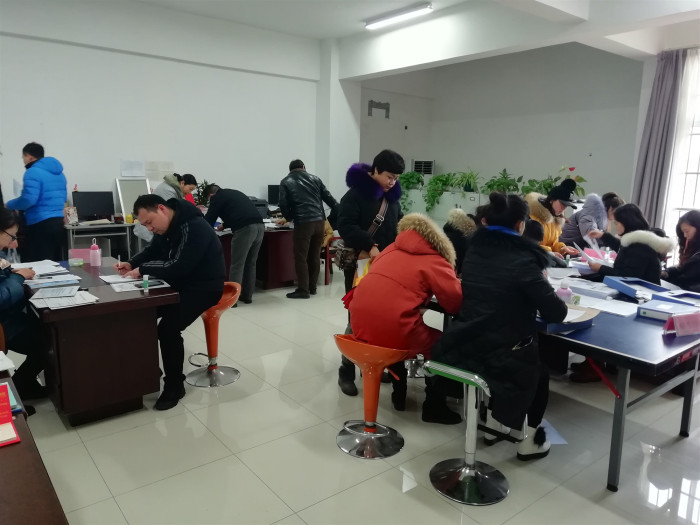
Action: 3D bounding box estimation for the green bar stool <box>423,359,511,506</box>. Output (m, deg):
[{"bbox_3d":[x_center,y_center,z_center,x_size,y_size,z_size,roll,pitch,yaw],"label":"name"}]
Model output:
[{"bbox_3d":[0.617,0.763,2.516,0.470,0.640,0.420,-8,14,-38],"label":"green bar stool"}]

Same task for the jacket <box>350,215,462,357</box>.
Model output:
[{"bbox_3d":[0.338,0.113,3.051,0.670,0.800,0.540,-8,14,-39],"label":"jacket"}]

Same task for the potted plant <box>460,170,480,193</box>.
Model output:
[{"bbox_3d":[2.034,-1.379,8.949,0.380,0.400,0.380,-8,14,-38],"label":"potted plant"}]

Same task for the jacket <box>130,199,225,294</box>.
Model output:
[{"bbox_3d":[-1.160,-0.109,3.601,0.580,0.640,0.550,-6,12,-31],"label":"jacket"}]

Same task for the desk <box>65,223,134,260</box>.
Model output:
[{"bbox_3d":[-3.179,-0.127,6.663,0.840,0.750,0.520,-8,14,-38],"label":"desk"}]

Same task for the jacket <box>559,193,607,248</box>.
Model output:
[{"bbox_3d":[2.202,-0.382,5.054,0.500,0.600,0.470,3,11,10],"label":"jacket"}]

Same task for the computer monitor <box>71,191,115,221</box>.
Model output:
[{"bbox_3d":[-3.111,-0.668,6.312,0.470,0.400,0.180,-7,14,-38],"label":"computer monitor"}]

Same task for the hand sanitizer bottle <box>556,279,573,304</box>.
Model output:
[{"bbox_3d":[1.220,0.157,2.997,0.075,0.150,0.085,-8,14,-38],"label":"hand sanitizer bottle"}]

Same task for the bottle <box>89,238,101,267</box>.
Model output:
[{"bbox_3d":[-1.848,-0.079,3.812,0.080,0.205,0.078,-4,12,-26],"label":"bottle"}]

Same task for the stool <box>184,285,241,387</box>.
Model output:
[{"bbox_3d":[-0.979,0.495,3.739,0.400,0.670,0.400,-8,14,-38],"label":"stool"}]

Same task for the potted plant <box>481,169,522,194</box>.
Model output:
[{"bbox_3d":[2.434,-1.293,8.448,0.550,0.440,0.620,-8,14,-38],"label":"potted plant"}]

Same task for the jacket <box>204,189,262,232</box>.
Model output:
[{"bbox_3d":[-1.262,-0.557,5.737,0.650,0.520,0.520,10,14,41],"label":"jacket"}]

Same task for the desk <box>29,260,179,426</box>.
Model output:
[{"bbox_3d":[-1.740,0.479,3.527,0.700,0.760,1.410,-8,14,-38],"label":"desk"}]

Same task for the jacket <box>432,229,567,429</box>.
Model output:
[{"bbox_3d":[0.742,0.345,2.722,0.620,1.000,0.550,-9,15,-43],"label":"jacket"}]

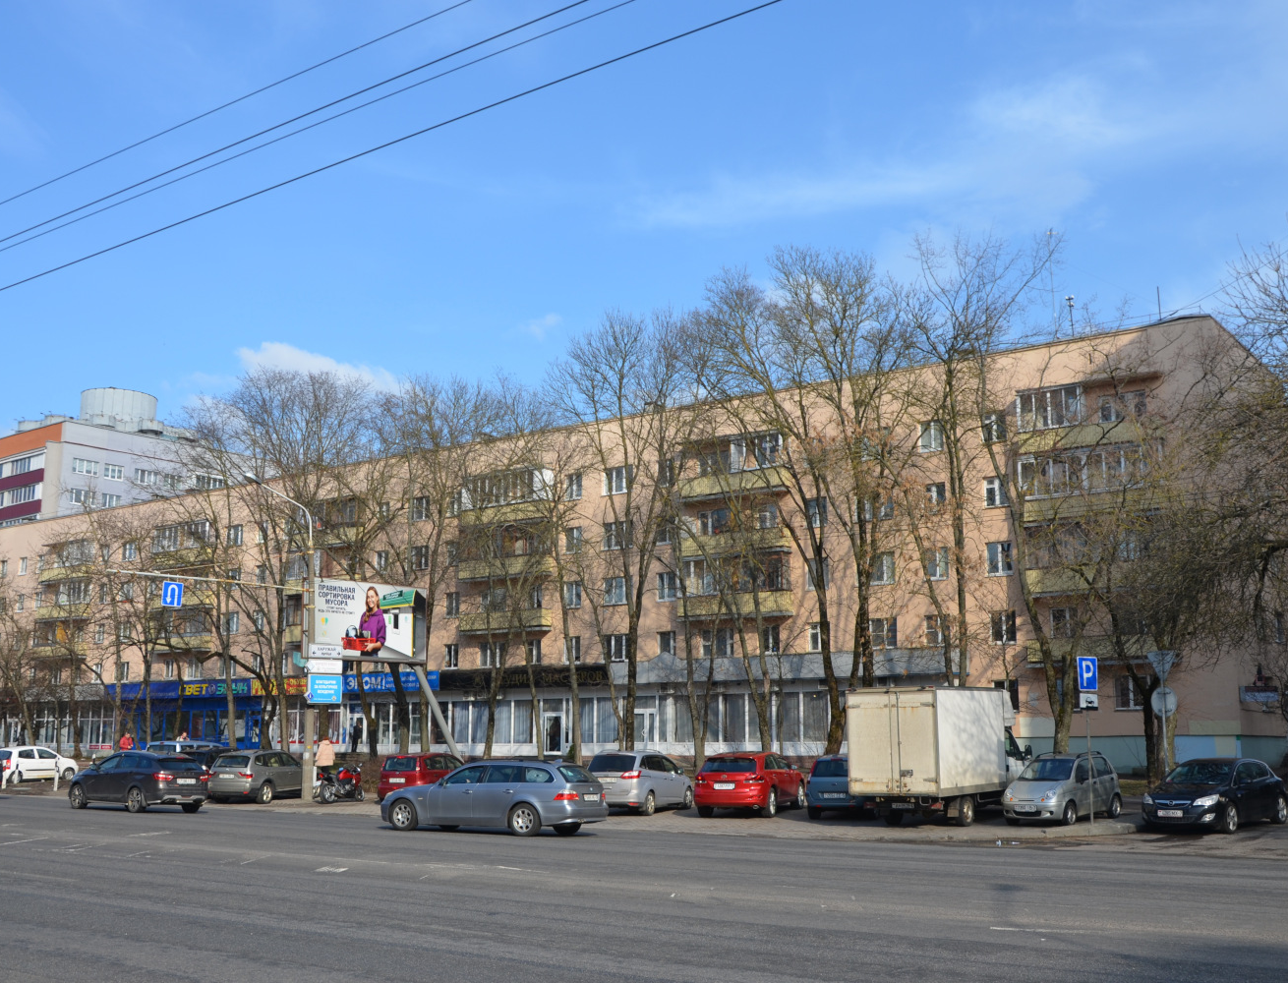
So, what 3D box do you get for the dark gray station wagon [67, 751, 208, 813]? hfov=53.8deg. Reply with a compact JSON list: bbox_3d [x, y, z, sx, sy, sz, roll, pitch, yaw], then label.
[{"bbox_3d":[-13.283,7.595,33.337,4.424,1.537,1.785,-8,-14,35],"label":"dark gray station wagon"}]

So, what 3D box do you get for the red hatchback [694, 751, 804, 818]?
[{"bbox_3d":[2.832,7.579,33.082,1.905,1.610,4.800,-5,-12,22],"label":"red hatchback"}]

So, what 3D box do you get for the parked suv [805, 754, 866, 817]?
[{"bbox_3d":[5.421,7.572,32.697,1.810,1.585,4.300,-4,-12,21],"label":"parked suv"}]

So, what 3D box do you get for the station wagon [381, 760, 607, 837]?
[{"bbox_3d":[-3.109,6.285,26.203,4.843,1.491,1.846,-5,-12,25],"label":"station wagon"}]

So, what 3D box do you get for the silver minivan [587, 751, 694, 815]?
[{"bbox_3d":[-0.058,8.088,35.436,1.828,1.684,4.520,-5,-12,23],"label":"silver minivan"}]

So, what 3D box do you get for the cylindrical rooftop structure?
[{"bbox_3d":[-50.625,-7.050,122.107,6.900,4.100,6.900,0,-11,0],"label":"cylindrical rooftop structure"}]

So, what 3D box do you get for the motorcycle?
[{"bbox_3d":[-9.202,8.911,38.968,0.780,1.220,2.120,-5,-12,25],"label":"motorcycle"}]

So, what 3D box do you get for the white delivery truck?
[{"bbox_3d":[7.221,6.307,30.343,2.130,3.070,6.100,-8,-13,34],"label":"white delivery truck"}]

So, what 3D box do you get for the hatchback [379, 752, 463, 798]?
[{"bbox_3d":[-6.944,9.167,40.786,1.691,1.550,4.083,-4,-12,17],"label":"hatchback"}]

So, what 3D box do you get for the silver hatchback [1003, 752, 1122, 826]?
[{"bbox_3d":[9.582,6.792,29.081,1.495,1.495,3.497,-11,-15,43],"label":"silver hatchback"}]

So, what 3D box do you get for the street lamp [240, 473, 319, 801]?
[{"bbox_3d":[-11.491,4.644,39.871,0.450,9.950,3.350,-8,-13,34],"label":"street lamp"}]

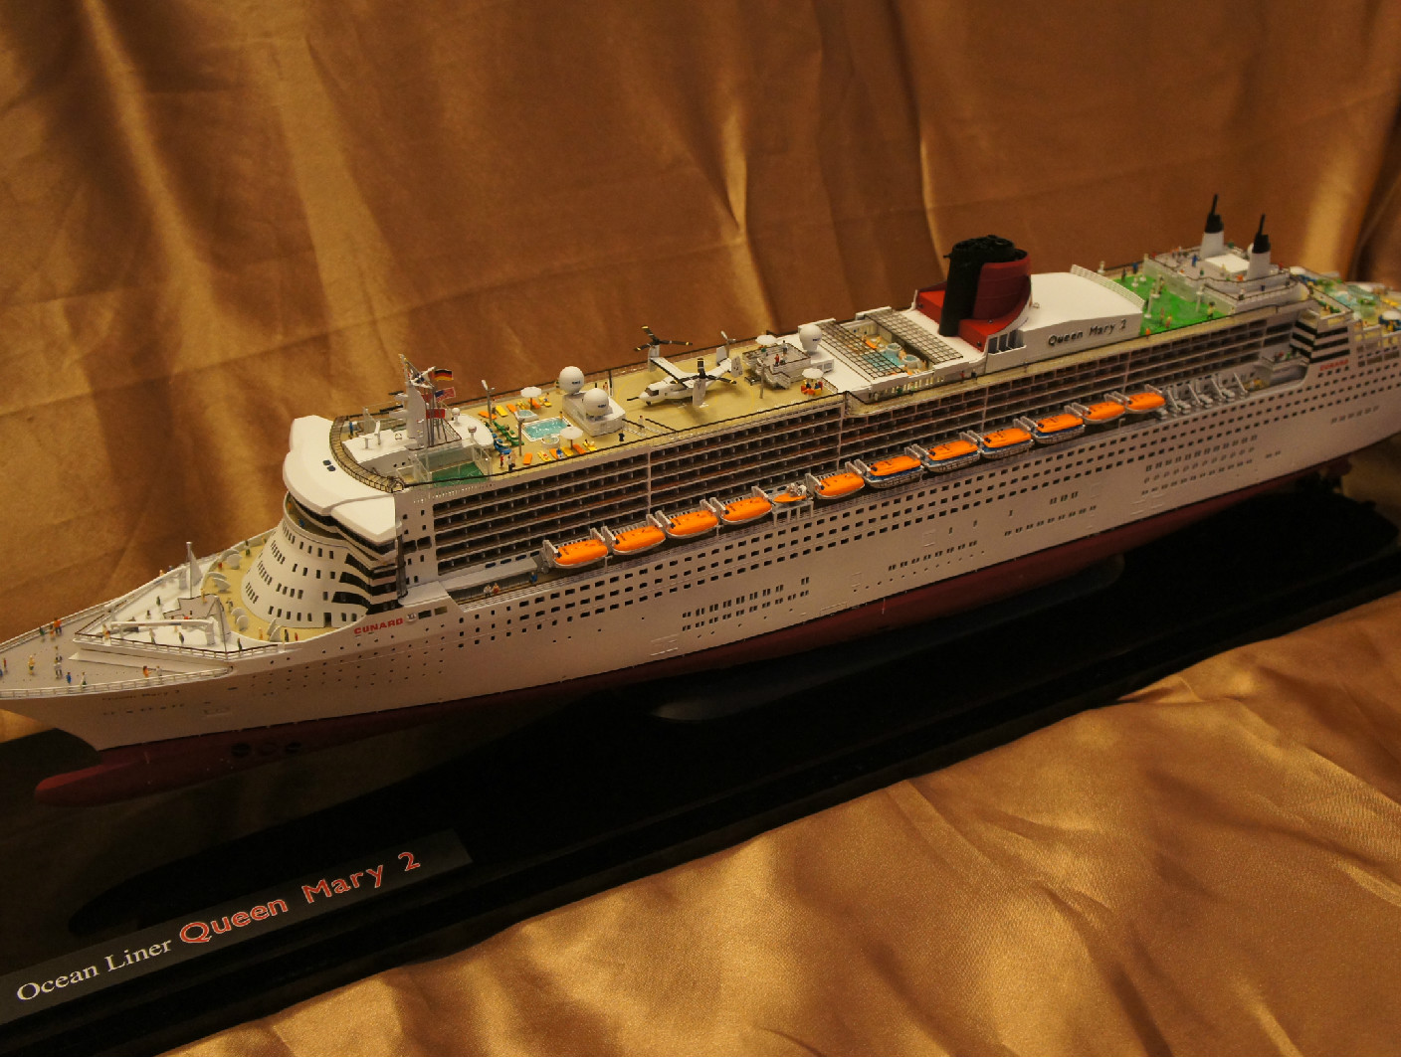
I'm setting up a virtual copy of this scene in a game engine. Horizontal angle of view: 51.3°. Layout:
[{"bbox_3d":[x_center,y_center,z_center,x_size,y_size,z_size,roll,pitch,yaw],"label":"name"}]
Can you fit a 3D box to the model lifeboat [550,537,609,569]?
[{"bbox_3d":[-0.051,0.011,0.619,0.025,0.009,0.011,-15,35,-24],"label":"model lifeboat"}]

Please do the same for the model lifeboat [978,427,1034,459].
[{"bbox_3d":[0.156,-0.043,0.740,0.033,0.011,0.013,-15,36,-24],"label":"model lifeboat"}]

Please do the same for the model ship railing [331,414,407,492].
[{"bbox_3d":[-0.145,-0.030,0.618,0.018,0.004,0.072,-15,36,-24],"label":"model ship railing"}]

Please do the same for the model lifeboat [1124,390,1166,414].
[{"bbox_3d":[0.236,-0.067,0.775,0.026,0.009,0.011,-15,36,-24],"label":"model lifeboat"}]

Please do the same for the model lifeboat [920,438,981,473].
[{"bbox_3d":[0.124,-0.036,0.724,0.033,0.011,0.013,-15,36,-24],"label":"model lifeboat"}]

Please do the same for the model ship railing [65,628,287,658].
[{"bbox_3d":[-0.206,0.047,0.571,0.082,0.004,0.008,3,32,2],"label":"model ship railing"}]

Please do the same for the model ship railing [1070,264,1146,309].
[{"bbox_3d":[0.213,-0.127,0.759,0.003,0.007,0.056,-15,35,-24],"label":"model ship railing"}]

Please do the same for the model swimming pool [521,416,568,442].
[{"bbox_3d":[-0.069,-0.045,0.656,0.022,0.002,0.016,-15,36,-24],"label":"model swimming pool"}]

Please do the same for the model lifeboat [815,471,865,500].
[{"bbox_3d":[0.065,-0.019,0.673,0.025,0.009,0.011,-15,35,-24],"label":"model lifeboat"}]

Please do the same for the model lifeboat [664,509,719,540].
[{"bbox_3d":[-0.003,-0.001,0.641,0.025,0.009,0.011,-15,35,-24],"label":"model lifeboat"}]

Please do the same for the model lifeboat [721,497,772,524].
[{"bbox_3d":[0.021,-0.007,0.652,0.025,0.009,0.011,-15,35,-24],"label":"model lifeboat"}]

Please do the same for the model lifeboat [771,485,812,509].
[{"bbox_3d":[0.042,-0.015,0.657,0.019,0.007,0.007,-15,35,-24],"label":"model lifeboat"}]

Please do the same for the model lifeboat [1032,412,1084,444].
[{"bbox_3d":[0.185,-0.051,0.753,0.033,0.011,0.013,-15,36,-24],"label":"model lifeboat"}]

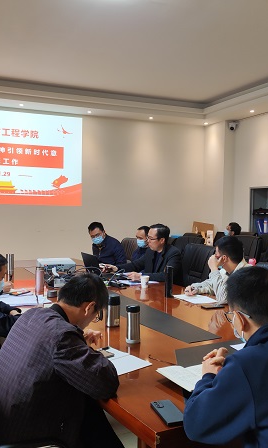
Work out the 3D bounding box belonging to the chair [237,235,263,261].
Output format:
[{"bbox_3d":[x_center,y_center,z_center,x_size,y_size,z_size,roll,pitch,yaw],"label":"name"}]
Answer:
[{"bbox_3d":[1.386,0.699,5.856,0.660,1.050,0.620,-1,3,-26],"label":"chair"}]

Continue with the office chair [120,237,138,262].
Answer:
[{"bbox_3d":[-0.158,0.704,5.328,0.660,1.050,0.620,-1,3,-37],"label":"office chair"}]

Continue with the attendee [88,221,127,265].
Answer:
[{"bbox_3d":[-0.370,0.605,4.930,0.640,1.260,0.500,-2,3,-35],"label":"attendee"}]

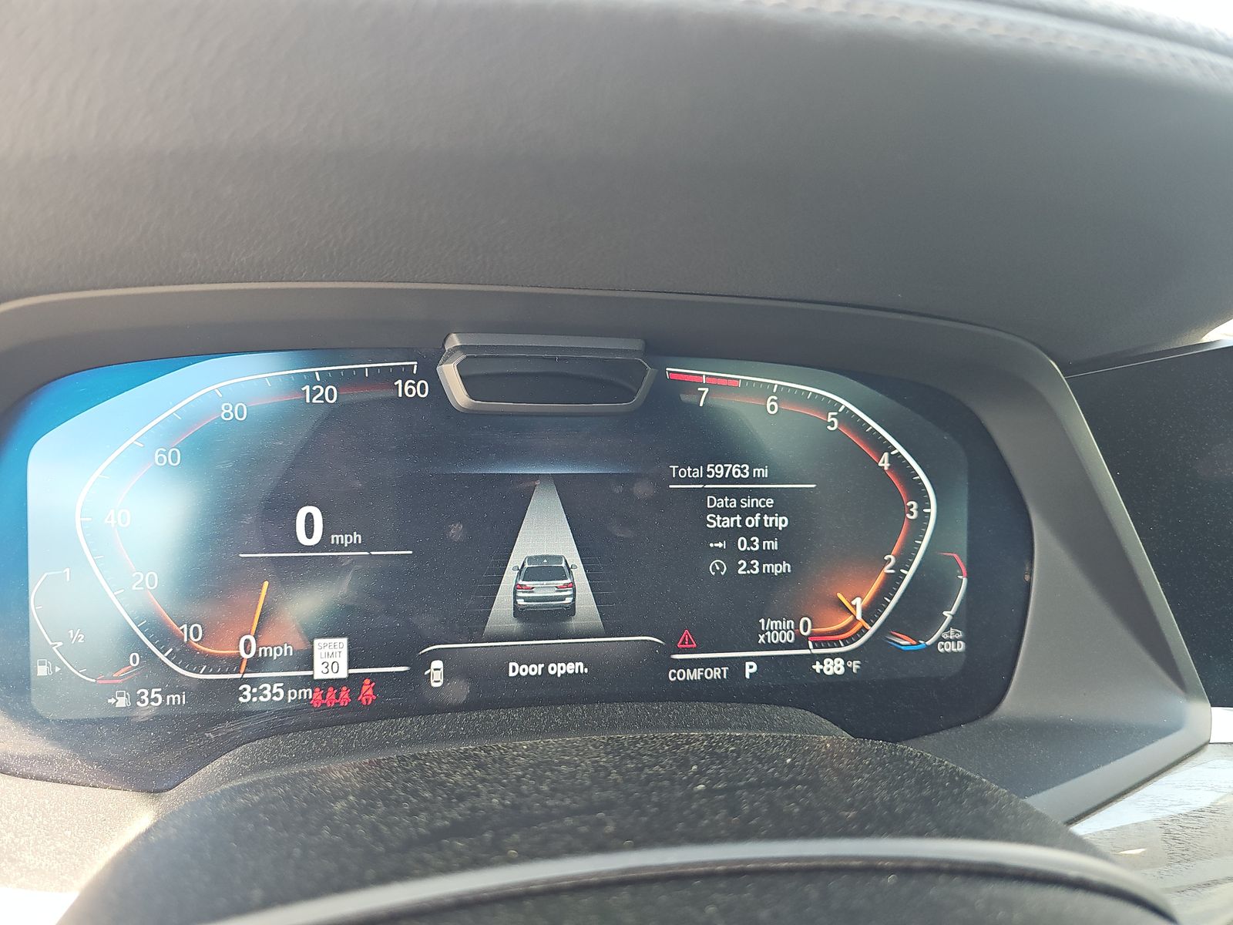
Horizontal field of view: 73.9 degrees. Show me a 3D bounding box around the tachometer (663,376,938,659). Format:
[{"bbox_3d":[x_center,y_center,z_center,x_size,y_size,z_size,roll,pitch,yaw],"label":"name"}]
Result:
[{"bbox_3d":[0.062,0.017,0.275,0.096,0.095,0.010,0,1,-10],"label":"tachometer"}]

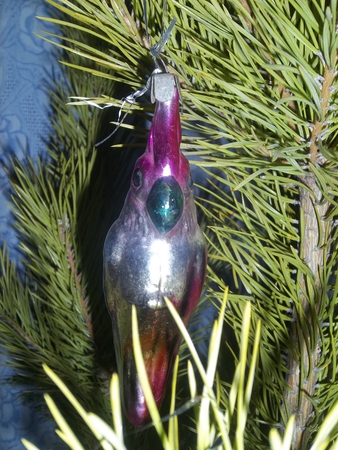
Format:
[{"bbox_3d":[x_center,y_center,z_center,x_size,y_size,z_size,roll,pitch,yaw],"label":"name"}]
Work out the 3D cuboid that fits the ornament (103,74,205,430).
[{"bbox_3d":[-0.004,0.008,0.254,0.034,0.117,0.037,3,2,-12],"label":"ornament"}]

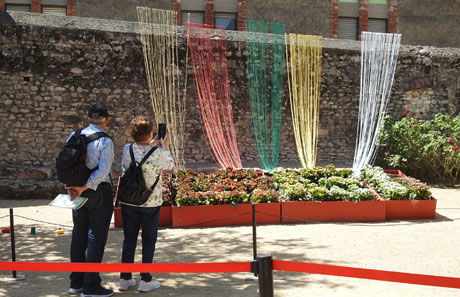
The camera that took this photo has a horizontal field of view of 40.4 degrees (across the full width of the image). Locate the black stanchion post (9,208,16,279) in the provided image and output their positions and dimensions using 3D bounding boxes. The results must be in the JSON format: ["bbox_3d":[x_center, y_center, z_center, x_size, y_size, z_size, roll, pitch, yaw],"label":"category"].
[{"bbox_3d":[-2.173,0.951,6.250,0.040,0.690,0.040,-3,2,0],"label":"black stanchion post"}]

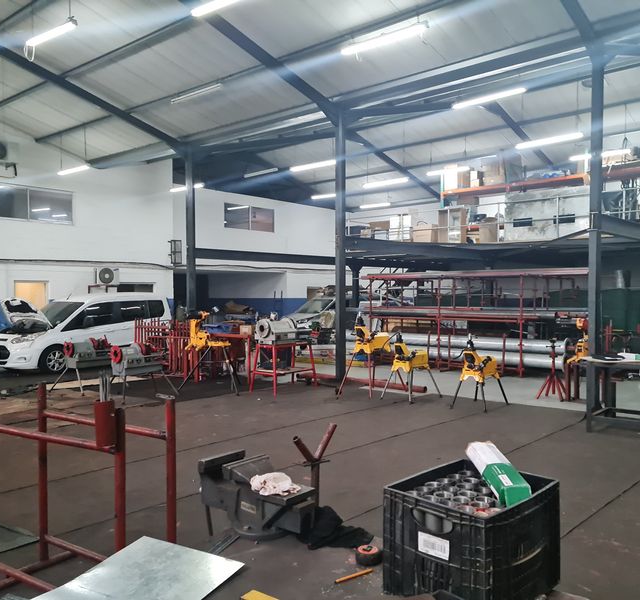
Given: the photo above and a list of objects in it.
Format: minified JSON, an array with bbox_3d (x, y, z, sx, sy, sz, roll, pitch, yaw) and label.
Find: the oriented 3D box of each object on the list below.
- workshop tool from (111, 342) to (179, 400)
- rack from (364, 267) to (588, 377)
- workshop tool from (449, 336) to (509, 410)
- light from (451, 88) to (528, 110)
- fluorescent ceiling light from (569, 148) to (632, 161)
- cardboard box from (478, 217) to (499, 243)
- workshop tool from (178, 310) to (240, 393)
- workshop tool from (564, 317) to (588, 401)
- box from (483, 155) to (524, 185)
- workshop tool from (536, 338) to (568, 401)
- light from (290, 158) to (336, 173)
[{"bbox_3d":[-3.042,1.200,10.731,0.600,0.950,1.120,0,1,40],"label":"workshop tool"},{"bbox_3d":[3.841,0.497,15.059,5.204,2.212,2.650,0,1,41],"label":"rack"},{"bbox_3d":[2.487,1.099,9.690,0.600,1.100,0.850,0,1,40],"label":"workshop tool"},{"bbox_3d":[3.302,-3.915,12.156,1.520,0.100,0.120,0,1,41],"label":"light"},{"bbox_3d":[7.327,-3.801,16.300,1.500,0.100,0.130,0,1,40],"label":"fluorescent ceiling light"},{"bbox_3d":[4.445,-1.784,16.402,0.320,0.630,0.420,0,1,41],"label":"cardboard box"},{"bbox_3d":[-2.014,0.931,11.609,1.000,1.460,0.950,0,1,37],"label":"workshop tool"},{"bbox_3d":[4.306,0.947,10.209,0.520,1.370,0.520,0,1,40],"label":"workshop tool"},{"bbox_3d":[5.722,-3.987,19.491,0.950,0.850,0.850,0,1,40],"label":"box"},{"bbox_3d":[3.915,1.147,10.487,0.540,1.001,0.540,0,1,41],"label":"workshop tool"},{"bbox_3d":[-0.137,-3.234,14.916,1.530,0.100,0.140,0,1,41],"label":"light"}]

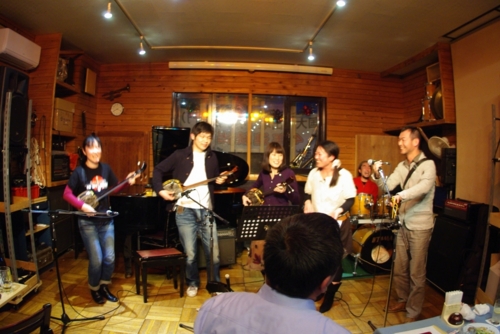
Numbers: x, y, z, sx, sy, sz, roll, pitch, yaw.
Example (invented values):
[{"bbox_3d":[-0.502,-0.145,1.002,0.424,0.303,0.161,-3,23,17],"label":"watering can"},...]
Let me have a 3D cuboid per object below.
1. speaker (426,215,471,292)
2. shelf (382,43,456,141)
[{"bbox_3d":[2.250,0.933,3.600,0.400,0.680,0.580,0,3,-6],"label":"speaker"},{"bbox_3d":[2.199,-0.958,4.710,0.330,0.950,1.600,1,3,-3],"label":"shelf"}]

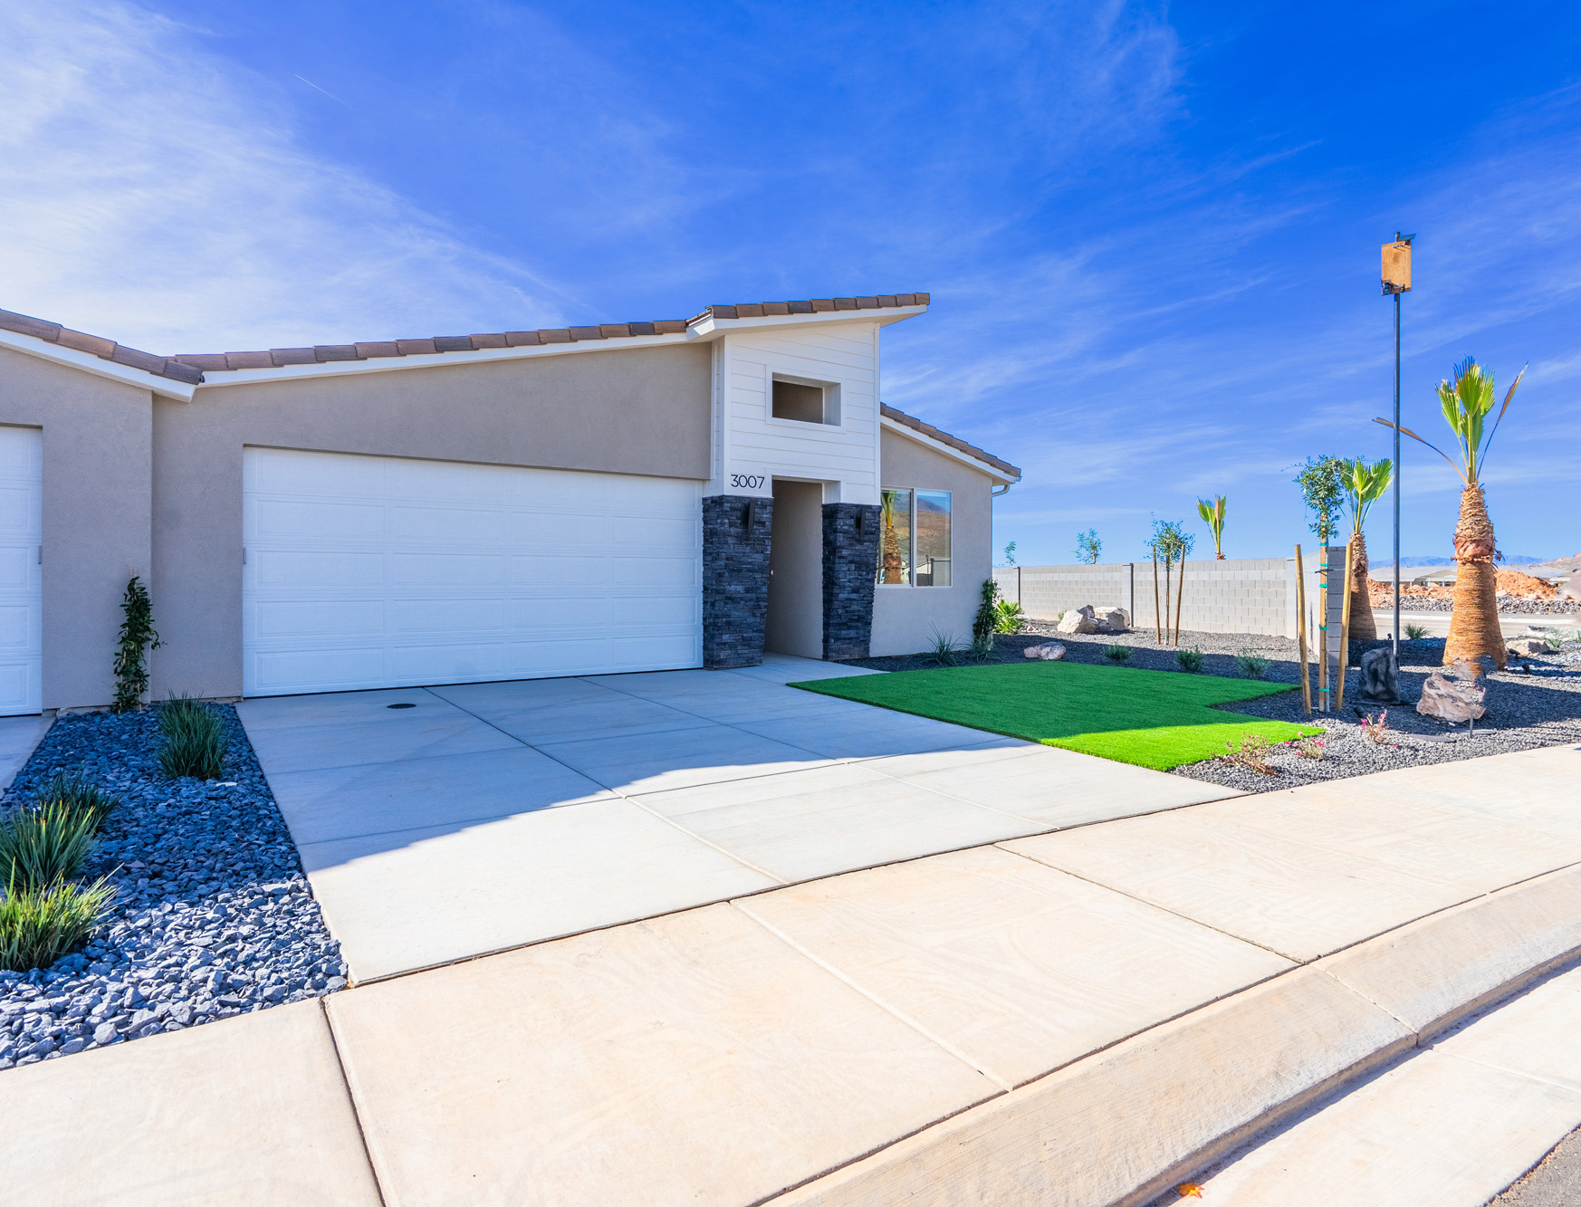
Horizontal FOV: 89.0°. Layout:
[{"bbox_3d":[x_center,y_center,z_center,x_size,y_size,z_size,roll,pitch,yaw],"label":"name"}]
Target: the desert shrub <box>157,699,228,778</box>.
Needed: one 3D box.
[{"bbox_3d":[-3.755,0.840,5.050,0.370,0.460,0.360,-1,1,-37],"label":"desert shrub"}]

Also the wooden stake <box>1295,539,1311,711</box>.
[{"bbox_3d":[5.100,0.253,8.000,0.052,1.680,0.052,-3,1,32],"label":"wooden stake"}]

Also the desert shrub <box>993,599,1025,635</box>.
[{"bbox_3d":[4.750,0.280,17.600,0.680,0.800,0.680,0,1,15],"label":"desert shrub"}]

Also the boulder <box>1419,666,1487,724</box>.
[{"bbox_3d":[6.240,0.885,7.600,0.530,0.430,0.440,1,1,39],"label":"boulder"}]

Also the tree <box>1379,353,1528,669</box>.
[{"bbox_3d":[9.040,-1.230,11.000,1.600,4.270,1.400,1,1,39],"label":"tree"}]

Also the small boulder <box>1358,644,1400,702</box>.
[{"bbox_3d":[6.430,0.760,8.800,0.400,0.580,0.380,1,1,36],"label":"small boulder"}]

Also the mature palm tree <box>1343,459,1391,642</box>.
[{"bbox_3d":[12.040,-1.110,16.800,0.900,3.790,0.900,1,1,36],"label":"mature palm tree"}]

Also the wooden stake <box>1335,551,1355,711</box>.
[{"bbox_3d":[5.497,0.253,7.980,0.055,1.634,0.055,5,0,35],"label":"wooden stake"}]

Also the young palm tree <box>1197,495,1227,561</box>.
[{"bbox_3d":[12.600,-1.300,24.000,0.900,3.800,0.900,1,1,28],"label":"young palm tree"}]

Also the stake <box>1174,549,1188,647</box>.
[{"bbox_3d":[7.310,-0.120,15.100,0.052,1.840,0.052,5,1,26],"label":"stake"}]

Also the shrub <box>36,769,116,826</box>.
[{"bbox_3d":[-3.480,0.980,3.950,0.330,0.320,0.330,-1,2,-42],"label":"shrub"}]

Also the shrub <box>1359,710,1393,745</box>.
[{"bbox_3d":[4.700,0.995,6.460,0.230,0.270,0.220,1,1,36],"label":"shrub"}]

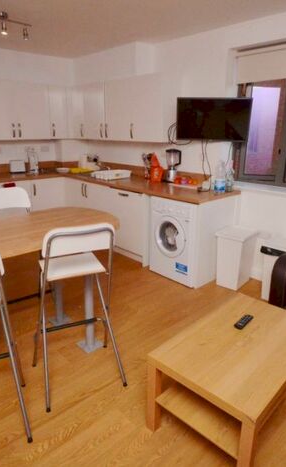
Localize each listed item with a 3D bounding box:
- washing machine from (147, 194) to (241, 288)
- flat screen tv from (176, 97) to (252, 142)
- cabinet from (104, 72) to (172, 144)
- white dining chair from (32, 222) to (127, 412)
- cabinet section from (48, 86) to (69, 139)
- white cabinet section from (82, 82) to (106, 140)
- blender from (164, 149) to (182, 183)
[{"bbox_3d":[0.508,0.019,3.349,0.580,0.840,0.600,-14,23,-39],"label":"washing machine"},{"bbox_3d":[0.696,-1.128,3.093,0.730,0.410,0.060,1,17,1],"label":"flat screen tv"},{"bbox_3d":[-0.008,-1.473,3.726,0.340,0.720,1.050,-14,23,-39],"label":"cabinet"},{"bbox_3d":[-0.388,0.404,1.802,0.480,1.020,0.480,-7,19,-24],"label":"white dining chair"},{"bbox_3d":[-1.330,-1.762,4.641,0.320,0.720,0.324,17,23,41],"label":"cabinet section"},{"bbox_3d":[-0.564,-1.664,4.366,0.510,0.720,0.320,17,23,41],"label":"white cabinet section"},{"bbox_3d":[0.344,-0.778,3.633,0.170,0.390,0.160,5,18,14],"label":"blender"}]

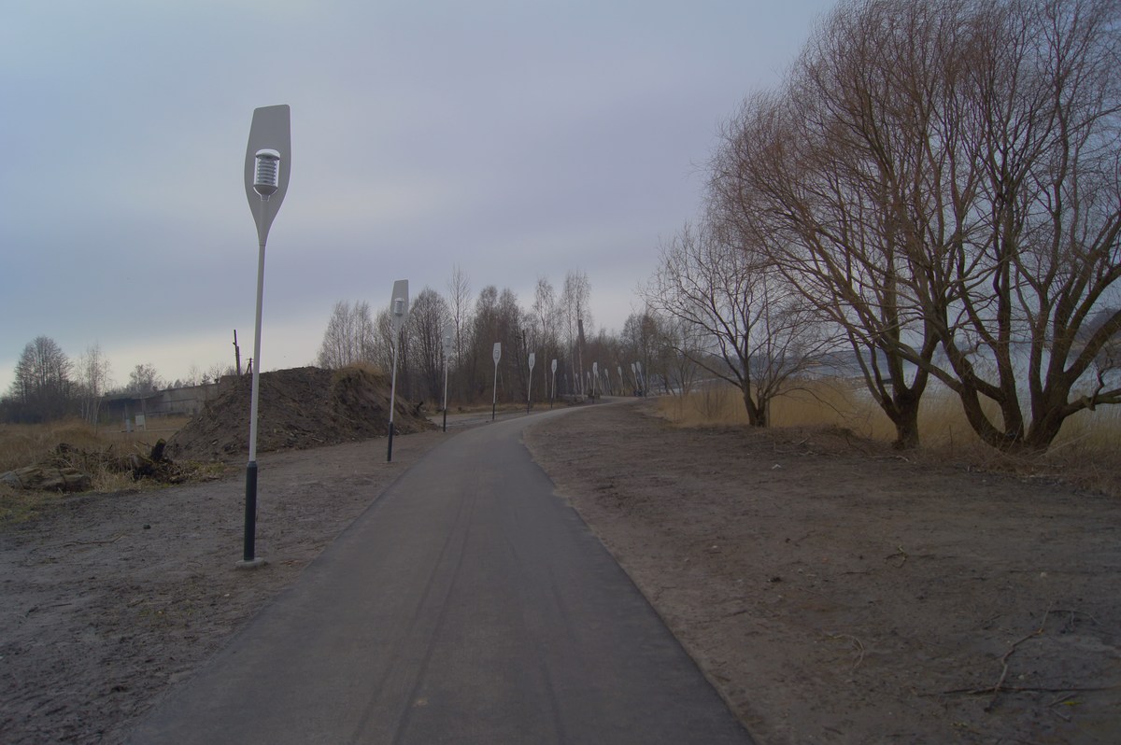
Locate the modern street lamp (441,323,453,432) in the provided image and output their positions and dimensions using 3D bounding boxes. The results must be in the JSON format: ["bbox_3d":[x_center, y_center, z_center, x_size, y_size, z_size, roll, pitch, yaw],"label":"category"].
[{"bbox_3d":[-5.130,0.270,37.900,0.490,4.850,0.260,2,-1,1],"label":"modern street lamp"}]

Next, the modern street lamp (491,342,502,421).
[{"bbox_3d":[-4.050,0.574,52.700,0.490,4.850,0.260,3,-1,5],"label":"modern street lamp"}]

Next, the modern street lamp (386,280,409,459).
[{"bbox_3d":[-4.390,-0.060,22.360,0.490,4.850,0.260,3,-1,-3],"label":"modern street lamp"}]

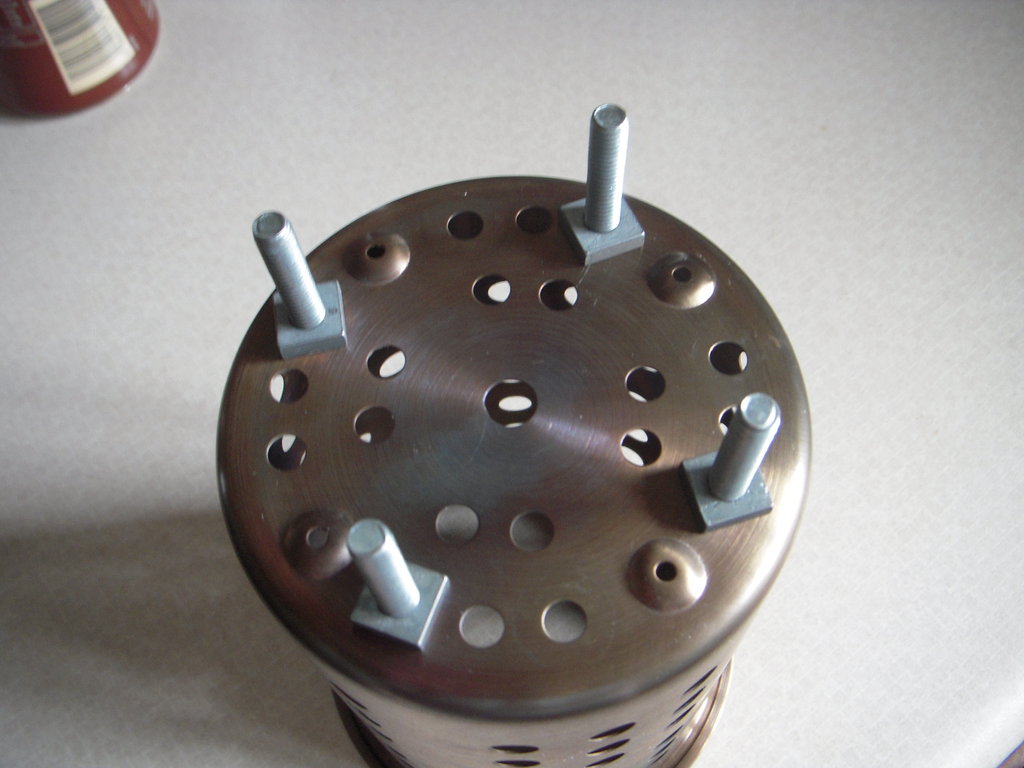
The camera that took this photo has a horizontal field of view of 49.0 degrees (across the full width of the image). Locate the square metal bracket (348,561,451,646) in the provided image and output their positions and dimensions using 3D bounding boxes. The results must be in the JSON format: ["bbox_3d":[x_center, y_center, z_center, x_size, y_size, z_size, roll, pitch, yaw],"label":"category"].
[{"bbox_3d":[-0.019,0.037,0.189,0.012,0.004,0.012,17,64,11],"label":"square metal bracket"}]

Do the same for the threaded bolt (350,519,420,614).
[{"bbox_3d":[-0.020,0.029,0.174,0.006,0.030,0.006,-1,62,3],"label":"threaded bolt"}]

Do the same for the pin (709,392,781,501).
[{"bbox_3d":[0.037,0.011,0.181,0.006,0.030,0.006,0,63,0],"label":"pin"}]

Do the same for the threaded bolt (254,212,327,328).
[{"bbox_3d":[-0.039,-0.020,0.200,0.006,0.030,0.006,-11,63,-3],"label":"threaded bolt"}]

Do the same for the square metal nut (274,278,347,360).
[{"bbox_3d":[-0.039,-0.012,0.215,0.012,0.004,0.012,-11,63,-3],"label":"square metal nut"}]

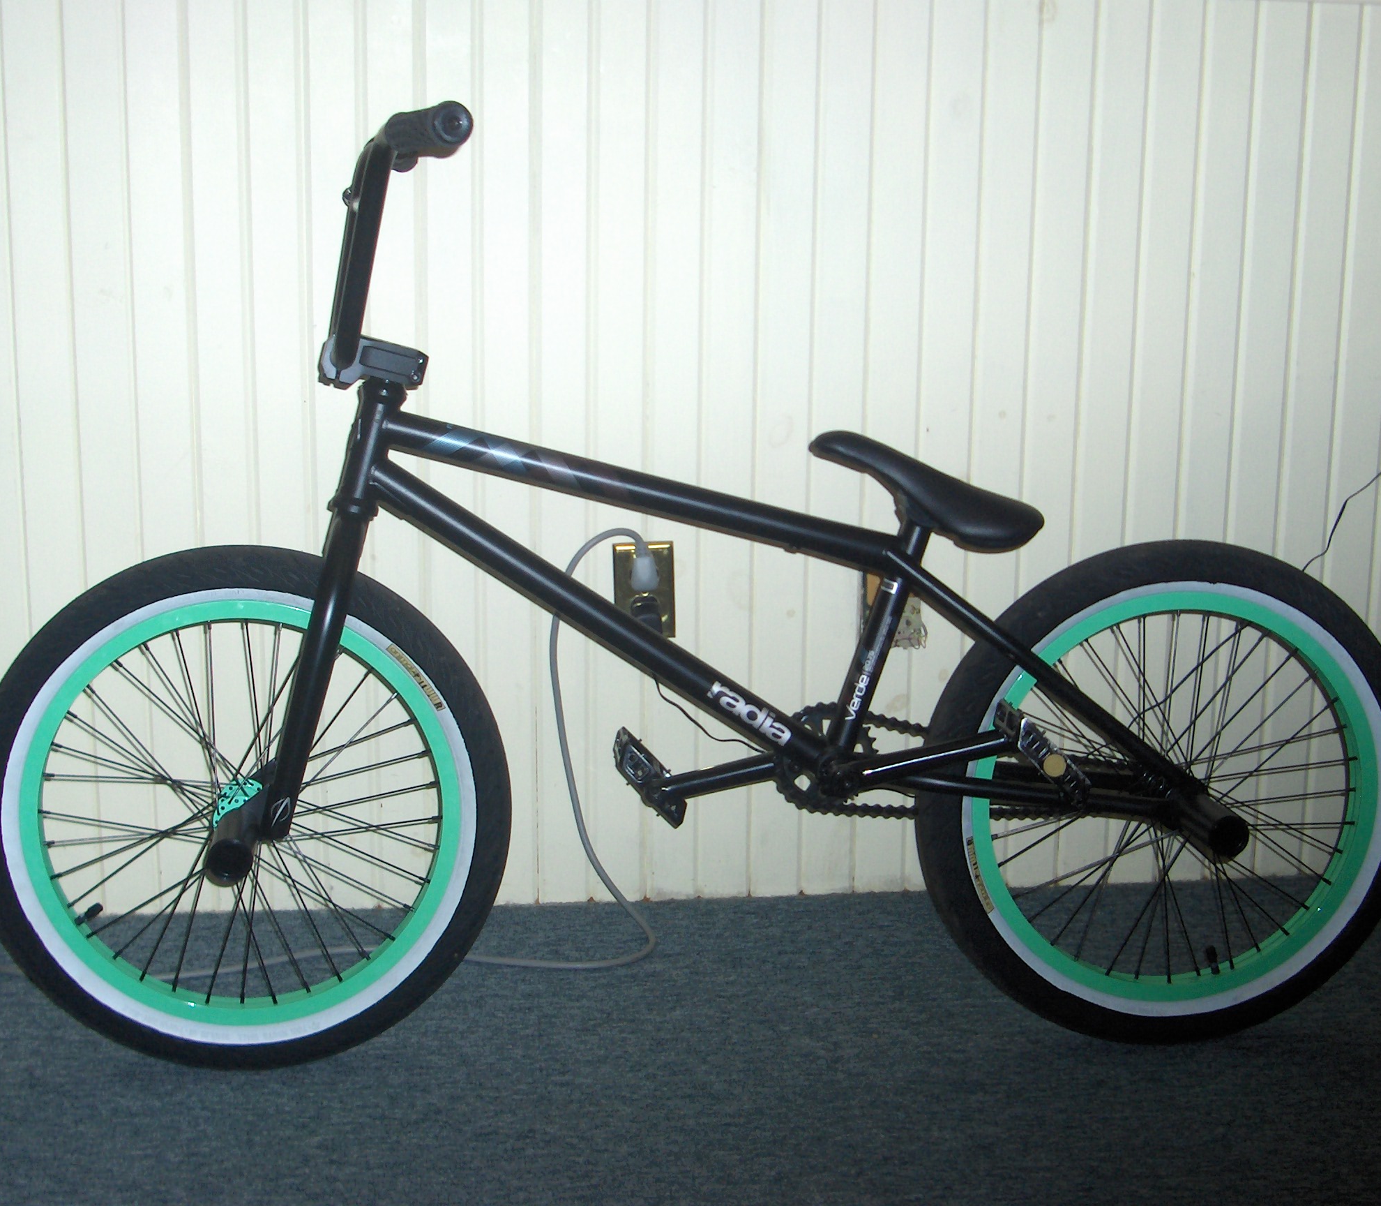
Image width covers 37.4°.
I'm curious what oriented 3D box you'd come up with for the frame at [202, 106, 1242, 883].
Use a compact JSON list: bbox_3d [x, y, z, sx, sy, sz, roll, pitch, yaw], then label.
[{"bbox_3d":[0.025,-0.121,2.006,0.965,0.675,0.740,0,11,-6],"label":"frame"}]

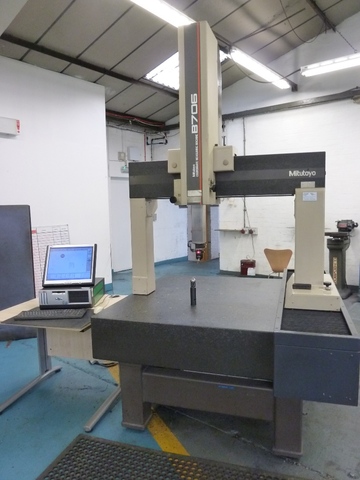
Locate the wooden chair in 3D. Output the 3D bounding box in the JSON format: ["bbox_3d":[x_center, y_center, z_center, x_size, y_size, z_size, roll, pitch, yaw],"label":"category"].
[{"bbox_3d":[1.615,0.520,5.664,0.480,0.800,0.500,1,6,19],"label":"wooden chair"}]

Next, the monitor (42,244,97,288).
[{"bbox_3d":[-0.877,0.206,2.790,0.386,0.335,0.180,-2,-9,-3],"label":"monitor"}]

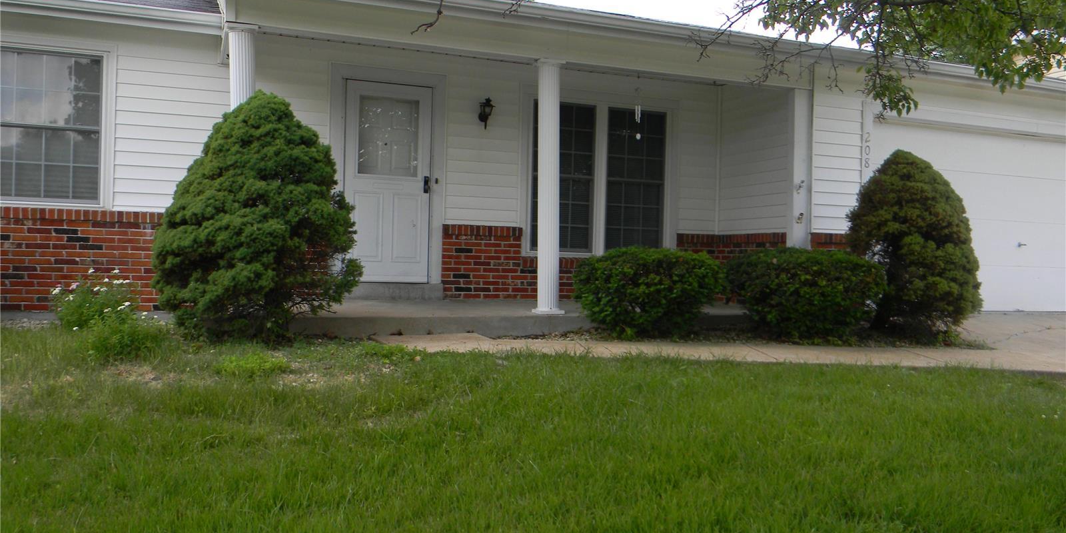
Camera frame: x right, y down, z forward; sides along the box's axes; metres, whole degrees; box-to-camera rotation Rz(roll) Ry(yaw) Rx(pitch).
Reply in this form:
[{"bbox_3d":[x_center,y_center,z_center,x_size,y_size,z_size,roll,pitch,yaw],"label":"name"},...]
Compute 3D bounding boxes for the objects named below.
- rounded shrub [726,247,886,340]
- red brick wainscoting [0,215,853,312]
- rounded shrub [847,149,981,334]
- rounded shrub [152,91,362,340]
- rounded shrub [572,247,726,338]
[{"bbox_3d":[2.407,0.238,7.585,1.385,0.820,1.385,1,0,-19],"label":"rounded shrub"},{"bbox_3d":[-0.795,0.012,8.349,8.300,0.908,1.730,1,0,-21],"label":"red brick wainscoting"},{"bbox_3d":[3.571,-0.231,8.091,1.239,1.735,1.239,1,0,-19],"label":"rounded shrub"},{"bbox_3d":[-2.089,-0.387,6.523,1.564,1.890,1.564,1,0,-19],"label":"rounded shrub"},{"bbox_3d":[0.995,0.225,7.383,1.306,0.784,1.306,1,0,0],"label":"rounded shrub"}]

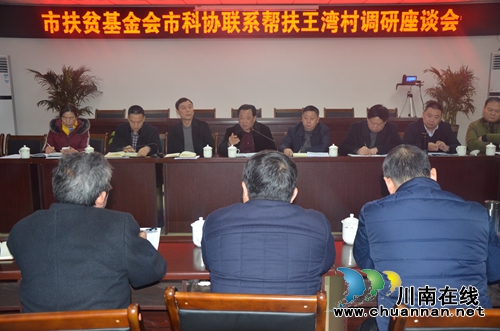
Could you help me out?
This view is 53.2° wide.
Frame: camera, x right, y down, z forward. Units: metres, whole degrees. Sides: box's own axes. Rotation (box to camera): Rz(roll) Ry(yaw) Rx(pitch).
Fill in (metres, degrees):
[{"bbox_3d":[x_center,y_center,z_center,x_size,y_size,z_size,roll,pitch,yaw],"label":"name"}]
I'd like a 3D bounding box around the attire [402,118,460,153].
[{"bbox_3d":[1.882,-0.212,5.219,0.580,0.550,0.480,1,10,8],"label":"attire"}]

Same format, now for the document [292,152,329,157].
[{"bbox_3d":[0.611,-0.117,5.041,0.350,0.016,0.250,0,10,0],"label":"document"}]

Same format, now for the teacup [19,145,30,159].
[{"bbox_3d":[-2.232,-0.144,4.952,0.106,0.130,0.088,0,10,0],"label":"teacup"}]

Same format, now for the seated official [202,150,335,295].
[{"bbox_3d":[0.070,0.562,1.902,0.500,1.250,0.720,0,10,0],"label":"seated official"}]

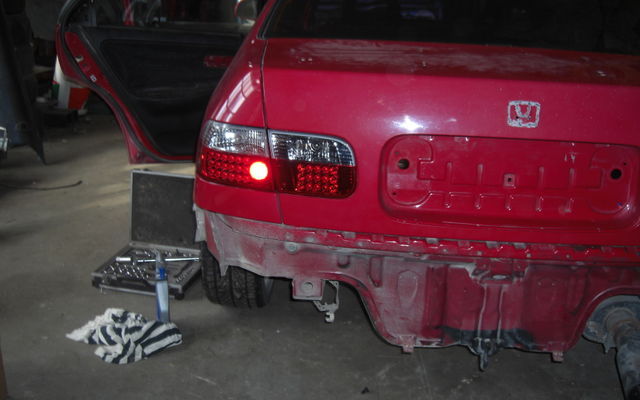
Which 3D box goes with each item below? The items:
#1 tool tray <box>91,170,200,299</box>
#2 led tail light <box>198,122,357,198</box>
[{"bbox_3d":[-0.667,0.128,2.848,0.375,0.375,0.360,6,18,11],"label":"tool tray"},{"bbox_3d":[-0.112,-0.111,1.803,0.430,0.165,0.150,5,18,9],"label":"led tail light"}]

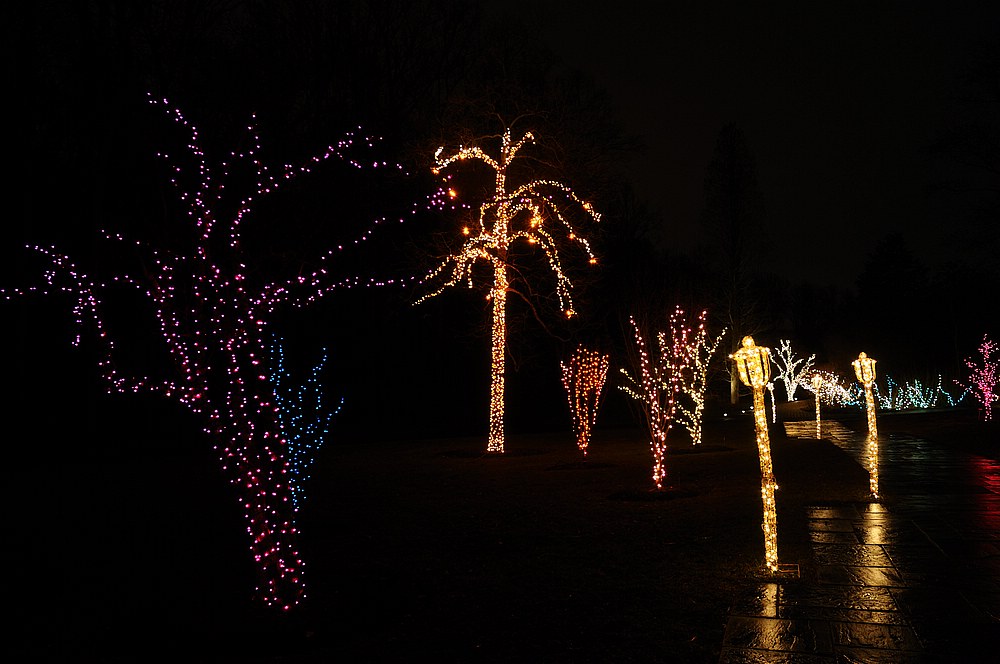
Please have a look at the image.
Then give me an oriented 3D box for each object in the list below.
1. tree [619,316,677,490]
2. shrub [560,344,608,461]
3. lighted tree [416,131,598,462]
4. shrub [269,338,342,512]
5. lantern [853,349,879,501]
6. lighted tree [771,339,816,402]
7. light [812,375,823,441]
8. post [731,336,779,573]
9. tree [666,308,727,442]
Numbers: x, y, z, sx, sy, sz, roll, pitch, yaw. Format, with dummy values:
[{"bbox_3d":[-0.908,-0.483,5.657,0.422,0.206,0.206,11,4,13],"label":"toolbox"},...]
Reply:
[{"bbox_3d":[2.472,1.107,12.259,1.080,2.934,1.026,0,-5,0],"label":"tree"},{"bbox_3d":[1.938,1.630,17.280,1.107,2.688,1.052,0,-5,0],"label":"shrub"},{"bbox_3d":[0.217,-1.123,19.419,4.771,8.515,4.294,0,-5,0],"label":"lighted tree"},{"bbox_3d":[-2.538,1.234,9.865,0.975,2.302,0.877,0,-5,0],"label":"shrub"},{"bbox_3d":[5.528,1.405,11.322,0.370,2.192,0.363,-1,-5,0],"label":"lantern"},{"bbox_3d":[17.556,2.334,44.956,2.881,3.898,2.593,0,-5,0],"label":"lighted tree"},{"bbox_3d":[10.218,2.370,24.188,0.355,2.122,0.355,0,-5,0],"label":"light"},{"bbox_3d":[2.314,1.088,6.762,0.361,2.101,0.343,-3,-5,0],"label":"post"},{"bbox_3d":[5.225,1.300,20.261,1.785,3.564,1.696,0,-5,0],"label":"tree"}]

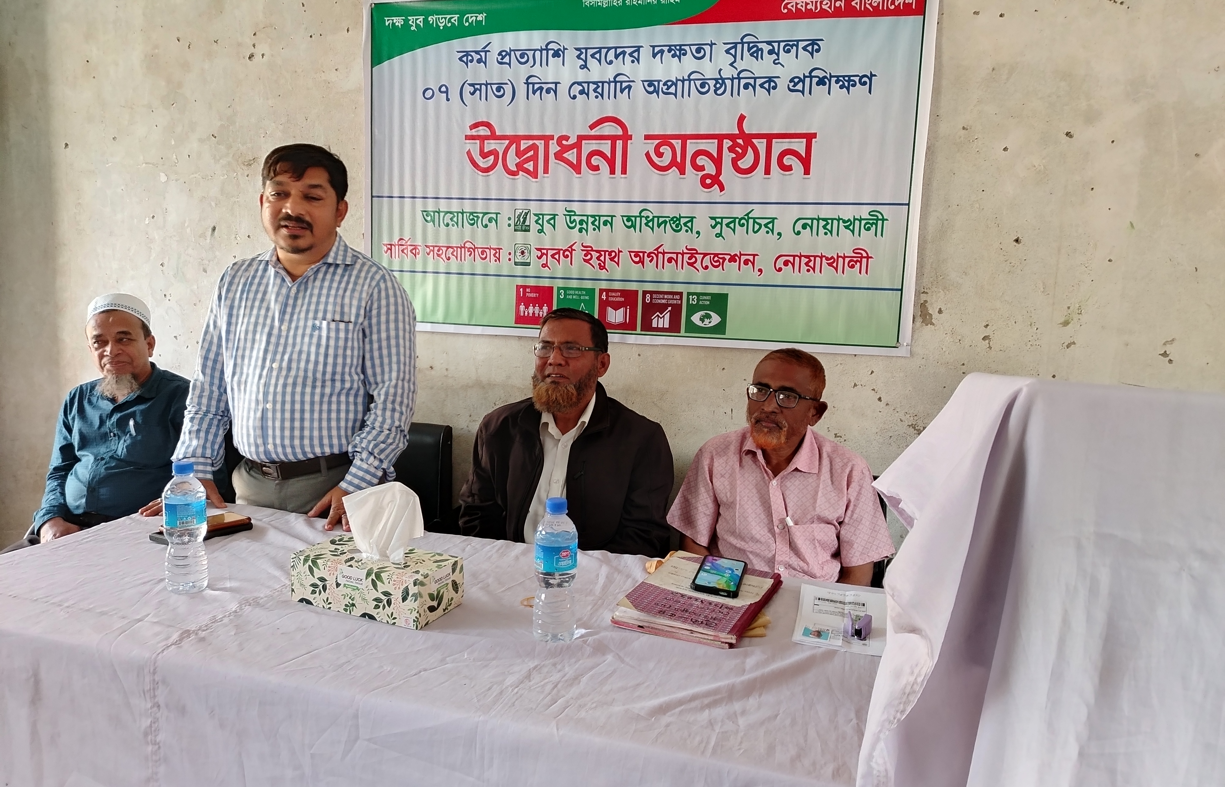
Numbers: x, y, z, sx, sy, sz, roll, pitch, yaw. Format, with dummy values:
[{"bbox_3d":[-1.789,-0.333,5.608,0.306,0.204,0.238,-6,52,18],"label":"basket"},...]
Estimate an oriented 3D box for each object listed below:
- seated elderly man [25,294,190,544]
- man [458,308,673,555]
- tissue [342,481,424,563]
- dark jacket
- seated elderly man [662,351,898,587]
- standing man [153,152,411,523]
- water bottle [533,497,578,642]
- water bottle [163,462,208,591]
[{"bbox_3d":[-1.264,0.377,2.009,0.500,1.212,0.780,3,7,4],"label":"seated elderly man"},{"bbox_3d":[-0.186,0.430,1.864,0.510,1.222,0.780,5,8,22],"label":"man"},{"bbox_3d":[-0.367,0.204,1.348,0.125,0.125,0.070,5,8,22],"label":"tissue"},{"bbox_3d":[-0.123,0.271,1.942,0.490,0.570,0.370,5,8,22],"label":"dark jacket"},{"bbox_3d":[0.280,0.500,1.687,0.500,1.161,0.750,5,8,20],"label":"seated elderly man"},{"bbox_3d":[-0.733,0.225,1.969,0.570,1.562,0.450,3,7,8],"label":"standing man"},{"bbox_3d":[-0.082,0.256,1.270,0.065,0.206,0.065,2,7,0],"label":"water bottle"},{"bbox_3d":[-0.707,0.215,1.404,0.065,0.208,0.065,2,7,0],"label":"water bottle"}]

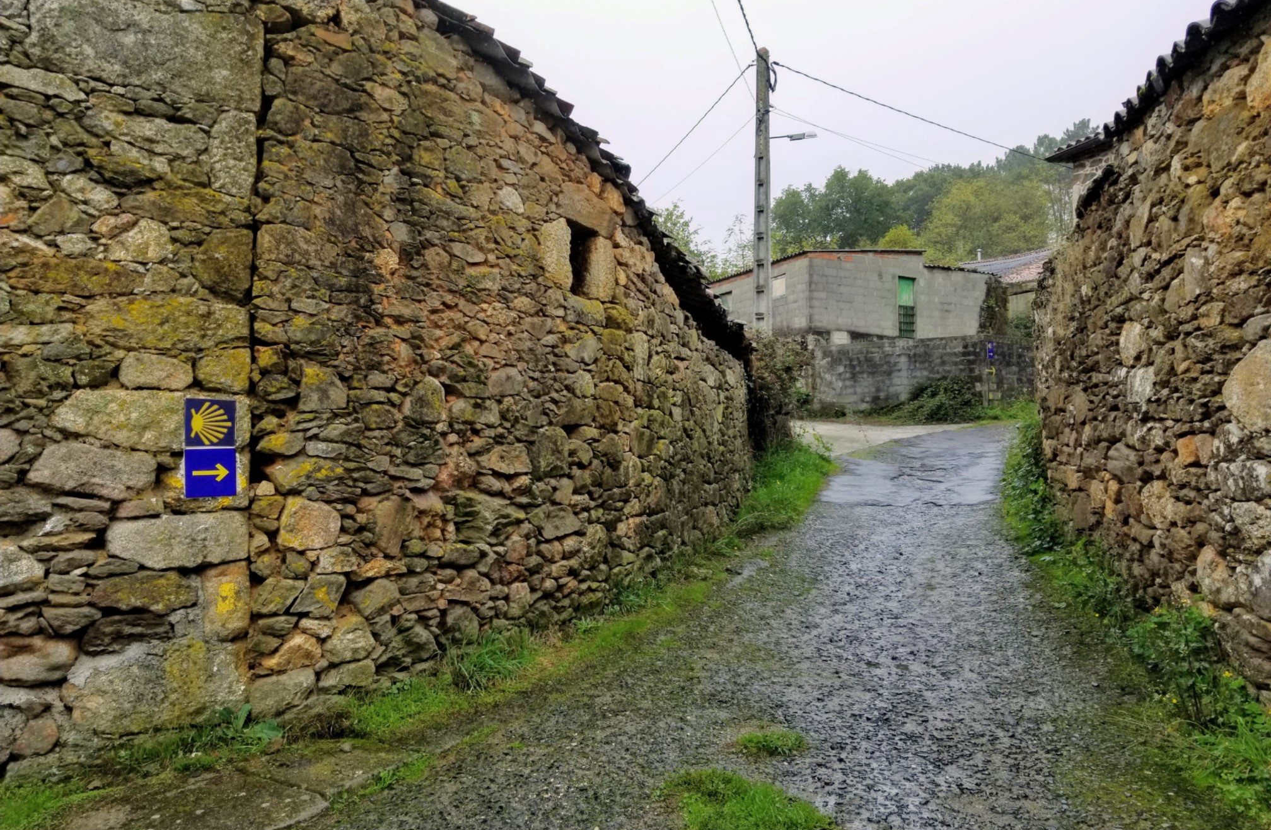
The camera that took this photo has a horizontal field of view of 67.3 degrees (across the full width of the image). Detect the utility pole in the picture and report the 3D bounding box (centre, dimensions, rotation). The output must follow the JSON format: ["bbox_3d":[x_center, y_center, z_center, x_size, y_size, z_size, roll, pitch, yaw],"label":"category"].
[{"bbox_3d":[2.343,-3.323,17.600,0.250,6.881,0.270,-1,-2,27],"label":"utility pole"}]

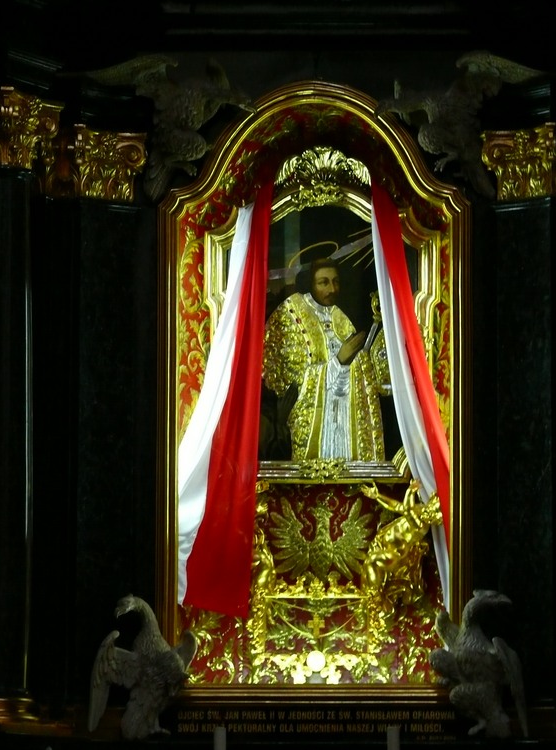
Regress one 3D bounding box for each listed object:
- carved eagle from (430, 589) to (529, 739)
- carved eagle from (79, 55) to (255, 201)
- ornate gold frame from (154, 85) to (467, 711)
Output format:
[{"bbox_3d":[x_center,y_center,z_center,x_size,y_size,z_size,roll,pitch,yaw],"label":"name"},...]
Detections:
[{"bbox_3d":[0.887,1.270,13.350,0.380,0.650,0.430,7,-10,-42],"label":"carved eagle"},{"bbox_3d":[-0.488,-1.114,13.650,0.520,0.620,0.660,-7,-10,42],"label":"carved eagle"},{"bbox_3d":[0.165,0.079,13.700,1.430,2.820,0.160,0,-6,0],"label":"ornate gold frame"}]

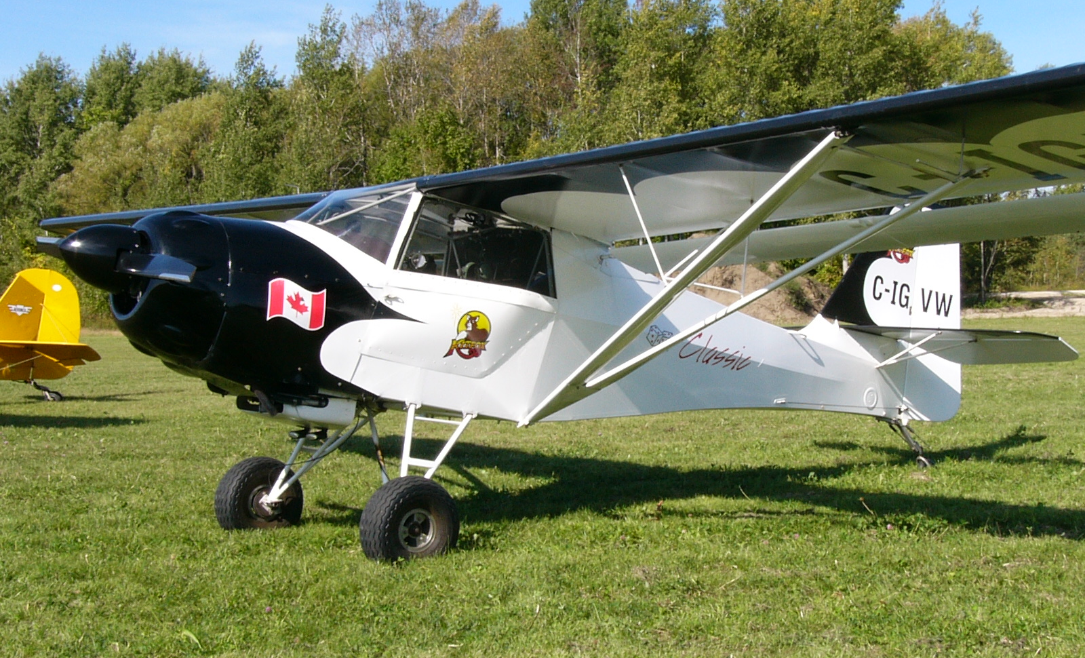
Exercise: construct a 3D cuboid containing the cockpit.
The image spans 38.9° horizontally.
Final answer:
[{"bbox_3d":[-0.654,-0.406,7.016,1.150,0.460,1.020,5,-3,-35],"label":"cockpit"}]

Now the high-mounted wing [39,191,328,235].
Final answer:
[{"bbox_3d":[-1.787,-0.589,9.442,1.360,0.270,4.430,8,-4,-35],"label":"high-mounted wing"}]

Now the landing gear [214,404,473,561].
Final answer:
[{"bbox_3d":[-0.817,0.652,6.912,0.730,0.710,1.540,-2,2,-35],"label":"landing gear"}]

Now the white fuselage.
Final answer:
[{"bbox_3d":[0.665,-0.084,7.959,4.630,1.160,1.040,4,-2,-35],"label":"white fuselage"}]

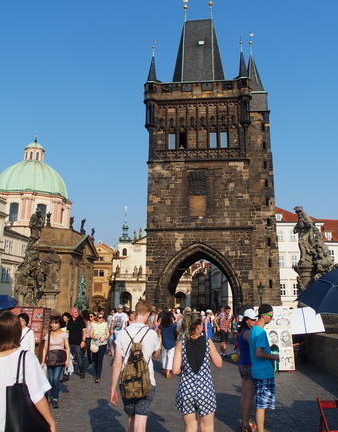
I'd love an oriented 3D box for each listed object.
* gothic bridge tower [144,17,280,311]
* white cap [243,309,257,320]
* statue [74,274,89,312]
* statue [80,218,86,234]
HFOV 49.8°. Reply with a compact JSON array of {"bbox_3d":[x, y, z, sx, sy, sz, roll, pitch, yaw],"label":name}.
[{"bbox_3d":[5.759,-8.565,51.200,15.909,44.513,10.500,-1,-13,5],"label":"gothic bridge tower"},{"bbox_3d":[1.203,1.453,5.361,0.240,0.145,0.170,12,-15,-7],"label":"white cap"},{"bbox_3d":[-13.800,12.301,56.681,2.100,6.484,2.100,-11,-17,39],"label":"statue"},{"bbox_3d":[-15.810,1.777,67.344,0.950,2.962,1.000,-5,-14,20],"label":"statue"}]

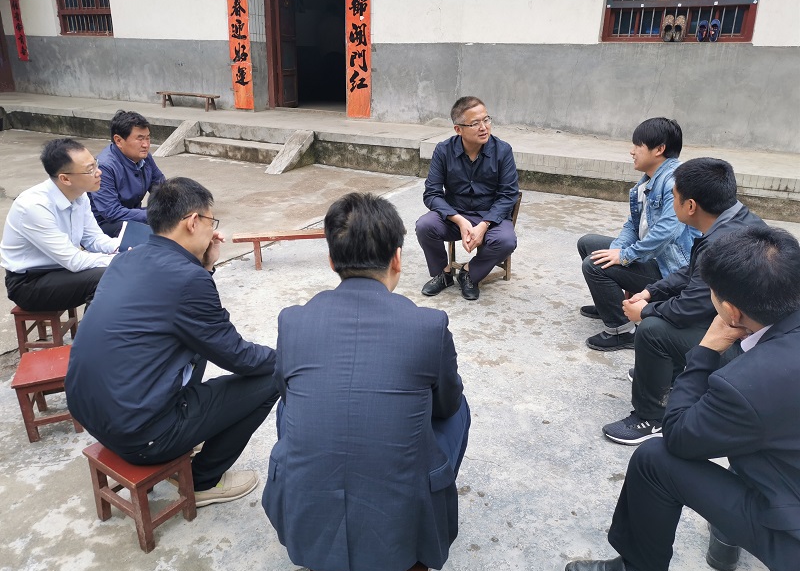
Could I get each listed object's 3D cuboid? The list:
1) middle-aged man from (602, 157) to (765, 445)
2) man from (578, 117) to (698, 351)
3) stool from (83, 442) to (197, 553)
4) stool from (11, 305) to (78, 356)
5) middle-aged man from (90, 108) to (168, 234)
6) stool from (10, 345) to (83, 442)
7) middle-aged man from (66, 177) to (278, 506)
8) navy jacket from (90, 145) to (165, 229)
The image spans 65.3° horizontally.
[{"bbox_3d":[1.190,0.025,2.428,0.750,1.020,0.540,6,21,12],"label":"middle-aged man"},{"bbox_3d":[1.271,-0.290,3.189,0.700,1.080,0.530,1,20,0],"label":"man"},{"bbox_3d":[-0.765,0.599,1.863,0.257,0.251,0.200,15,24,32],"label":"stool"},{"bbox_3d":[-1.793,0.206,3.169,0.205,0.267,0.280,-4,22,-13],"label":"stool"},{"bbox_3d":[-1.385,-0.343,3.362,0.760,1.160,0.560,10,23,23],"label":"middle-aged man"},{"bbox_3d":[-1.425,0.443,2.574,0.205,0.267,0.280,-8,23,-22],"label":"stool"},{"bbox_3d":[-0.723,0.219,2.000,0.750,1.120,0.580,-18,28,-39],"label":"middle-aged man"},{"bbox_3d":[-1.446,-0.505,3.354,0.440,0.490,0.490,9,22,20],"label":"navy jacket"}]

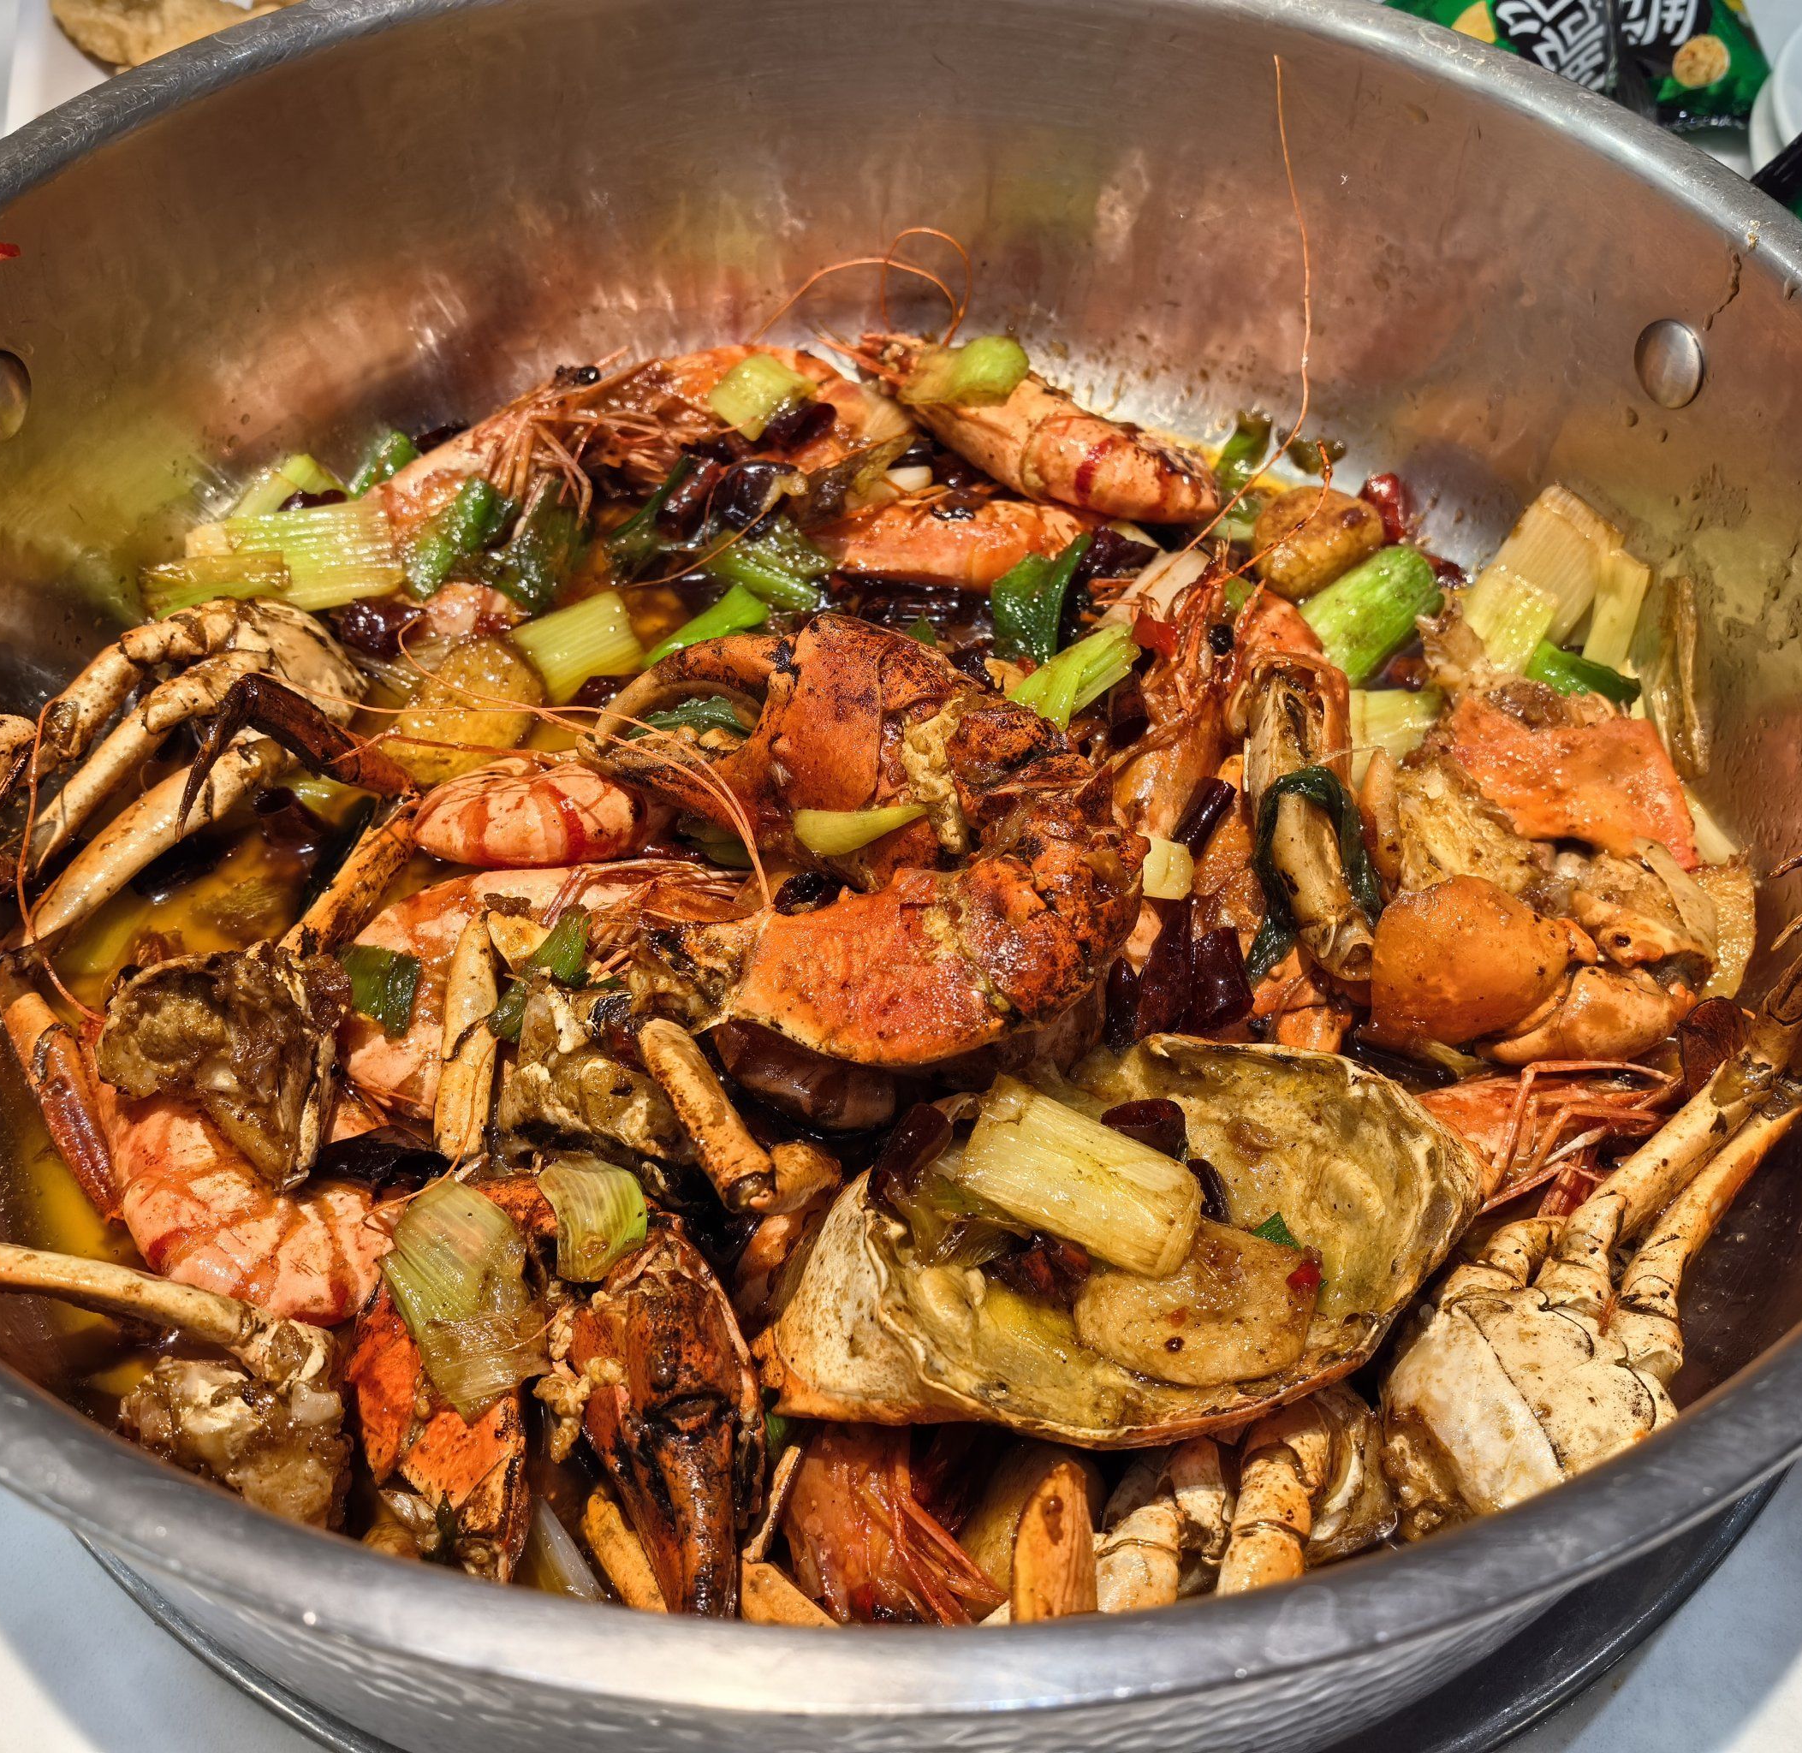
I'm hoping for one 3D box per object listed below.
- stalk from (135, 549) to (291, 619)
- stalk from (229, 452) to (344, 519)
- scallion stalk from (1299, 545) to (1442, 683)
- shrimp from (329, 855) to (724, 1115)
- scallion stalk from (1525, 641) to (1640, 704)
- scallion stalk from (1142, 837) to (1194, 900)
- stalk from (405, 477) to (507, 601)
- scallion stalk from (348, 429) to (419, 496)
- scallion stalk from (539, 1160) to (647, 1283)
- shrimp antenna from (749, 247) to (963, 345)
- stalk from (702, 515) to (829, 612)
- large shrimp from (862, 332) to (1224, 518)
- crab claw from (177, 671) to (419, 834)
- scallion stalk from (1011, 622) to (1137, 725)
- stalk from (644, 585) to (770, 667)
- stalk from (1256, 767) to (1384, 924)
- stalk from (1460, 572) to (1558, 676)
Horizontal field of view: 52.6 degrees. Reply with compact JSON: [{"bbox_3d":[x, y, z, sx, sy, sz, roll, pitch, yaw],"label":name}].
[{"bbox_3d":[-0.134,-0.057,0.356,0.028,0.008,0.012,-5,61,8],"label":"stalk"},{"bbox_3d":[-0.128,-0.079,0.382,0.017,0.010,0.013,-40,72,-8],"label":"stalk"},{"bbox_3d":[0.103,-0.058,0.400,0.017,0.017,0.031,36,59,24],"label":"scallion stalk"},{"bbox_3d":[-0.055,0.016,0.265,0.054,0.025,0.036,-6,51,-6],"label":"shrimp"},{"bbox_3d":[0.116,-0.034,0.308,0.020,0.008,0.009,23,54,17],"label":"scallion stalk"},{"bbox_3d":[0.043,-0.001,0.294,0.009,0.006,0.010,2,83,5],"label":"scallion stalk"},{"bbox_3d":[-0.100,-0.076,0.413,0.014,0.013,0.028,21,60,14],"label":"stalk"},{"bbox_3d":[-0.105,-0.083,0.367,0.009,0.008,0.020,18,52,13],"label":"scallion stalk"},{"bbox_3d":[-0.047,0.052,0.278,0.016,0.009,0.018,-5,75,-6],"label":"scallion stalk"},{"bbox_3d":[-0.011,-0.141,0.445,0.052,0.027,0.013,1,52,-1],"label":"shrimp antenna"},{"bbox_3d":[-0.031,-0.071,0.415,0.026,0.012,0.016,28,56,19],"label":"stalk"},{"bbox_3d":[0.033,-0.107,0.435,0.086,0.024,0.024,22,54,5],"label":"large shrimp"},{"bbox_3d":[-0.095,-0.019,0.285,0.039,0.023,0.014,-2,50,-3],"label":"crab claw"},{"bbox_3d":[0.033,-0.037,0.342,0.024,0.009,0.013,-31,65,-24],"label":"scallion stalk"},{"bbox_3d":[-0.036,-0.045,0.335,0.027,0.008,0.009,-31,58,-24],"label":"stalk"},{"bbox_3d":[0.067,-0.005,0.291,0.020,0.013,0.025,1,92,7],"label":"stalk"},{"bbox_3d":[0.117,-0.049,0.353,0.015,0.018,0.009,25,15,15],"label":"stalk"}]

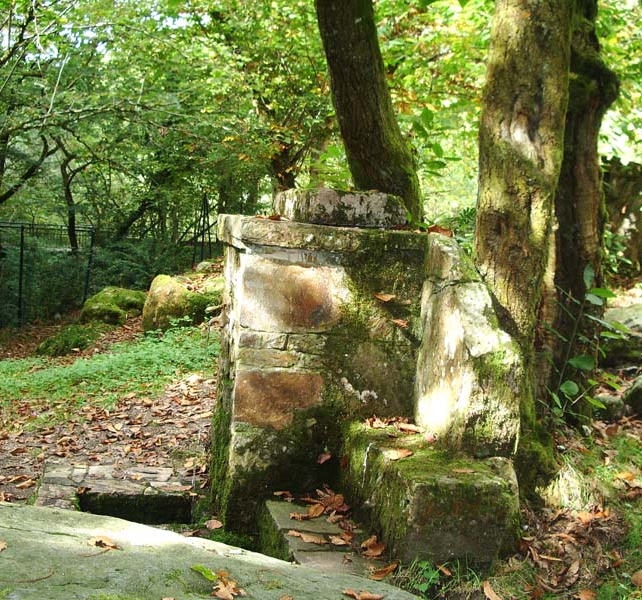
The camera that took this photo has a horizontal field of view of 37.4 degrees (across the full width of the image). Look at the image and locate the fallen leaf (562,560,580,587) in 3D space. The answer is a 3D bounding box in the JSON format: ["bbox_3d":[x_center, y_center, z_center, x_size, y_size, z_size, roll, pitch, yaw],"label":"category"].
[{"bbox_3d":[1.000,1.096,3.796,0.075,0.055,0.130,4,6,15],"label":"fallen leaf"}]

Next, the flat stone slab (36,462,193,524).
[{"bbox_3d":[-0.997,0.971,4.612,0.760,0.170,0.590,2,6,-8],"label":"flat stone slab"}]

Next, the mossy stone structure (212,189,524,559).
[{"bbox_3d":[0.155,0.296,4.565,1.200,1.600,1.270,1,6,-15],"label":"mossy stone structure"}]

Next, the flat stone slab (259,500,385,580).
[{"bbox_3d":[-0.003,1.068,4.179,0.380,0.170,0.800,1,6,-15],"label":"flat stone slab"}]

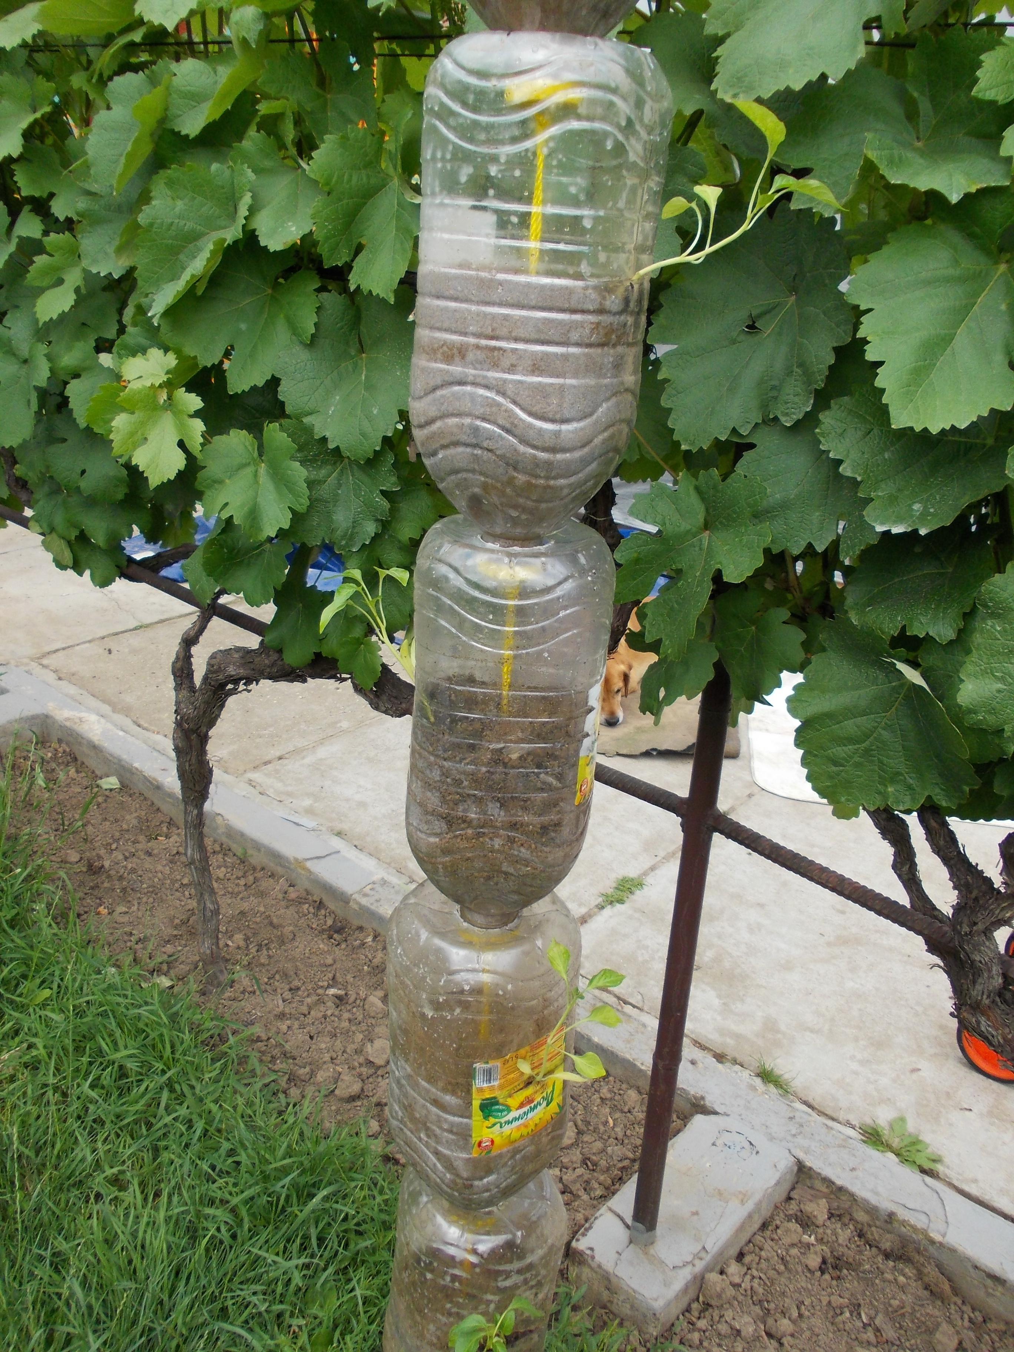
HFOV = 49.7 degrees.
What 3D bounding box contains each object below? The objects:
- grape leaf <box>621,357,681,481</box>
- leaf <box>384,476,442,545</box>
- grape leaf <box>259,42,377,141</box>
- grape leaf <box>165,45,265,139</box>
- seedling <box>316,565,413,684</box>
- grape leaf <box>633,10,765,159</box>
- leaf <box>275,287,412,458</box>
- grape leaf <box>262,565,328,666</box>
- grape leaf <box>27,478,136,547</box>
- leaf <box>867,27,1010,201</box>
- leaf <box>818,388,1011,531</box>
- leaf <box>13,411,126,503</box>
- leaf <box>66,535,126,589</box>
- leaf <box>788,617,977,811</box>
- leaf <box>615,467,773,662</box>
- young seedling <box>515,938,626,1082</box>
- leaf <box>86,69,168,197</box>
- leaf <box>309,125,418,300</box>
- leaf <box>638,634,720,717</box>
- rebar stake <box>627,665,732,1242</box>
[{"bbox_3d":[0.146,-0.273,1.140,0.090,0.140,0.040,11,4,17],"label":"grape leaf"},{"bbox_3d":[-0.123,-0.220,1.443,0.079,0.091,0.030,3,-13,6],"label":"leaf"},{"bbox_3d":[-0.240,-0.736,1.391,0.152,0.122,0.040,2,14,-1],"label":"grape leaf"},{"bbox_3d":[-0.414,-0.832,1.560,0.132,0.107,0.070,6,-1,4],"label":"grape leaf"},{"bbox_3d":[-0.105,-0.040,0.815,0.077,0.082,0.055,1,21,-7],"label":"seedling"},{"bbox_3d":[0.183,-0.563,1.040,0.124,0.128,0.045,-5,12,16],"label":"grape leaf"},{"bbox_3d":[-0.226,-0.421,1.520,0.174,0.240,0.060,7,-1,8],"label":"leaf"},{"bbox_3d":[-0.316,-0.085,1.639,0.102,0.150,0.035,0,-12,2],"label":"grape leaf"},{"bbox_3d":[-0.725,-0.279,1.870,0.185,0.130,0.060,4,-3,1],"label":"grape leaf"},{"bbox_3d":[0.366,-0.476,0.930,0.140,0.155,0.070,14,5,24],"label":"leaf"},{"bbox_3d":[0.355,-0.188,0.947,0.158,0.128,0.050,-21,-24,9],"label":"leaf"},{"bbox_3d":[-0.775,-0.389,1.950,0.192,0.158,0.060,4,-1,0],"label":"leaf"},{"bbox_3d":[-0.751,-0.219,2.001,0.109,0.120,0.030,-8,-9,-6],"label":"leaf"},{"bbox_3d":[0.363,0.037,1.060,0.185,0.195,0.055,15,-2,25],"label":"leaf"},{"bbox_3d":[0.197,-0.118,1.159,0.164,0.198,0.045,13,-8,17],"label":"leaf"},{"bbox_3d":[0.051,0.267,0.870,0.088,0.093,0.070,6,21,5],"label":"young seedling"},{"bbox_3d":[-0.528,-0.758,1.520,0.125,0.175,0.080,5,8,3],"label":"leaf"},{"bbox_3d":[-0.161,-0.547,1.289,0.151,0.193,0.050,8,8,10],"label":"leaf"},{"bbox_3d":[0.208,-0.005,1.310,0.088,0.104,0.045,12,0,19],"label":"leaf"},{"bbox_3d":[0.224,0.394,1.414,0.035,0.910,0.035,19,27,34],"label":"rebar stake"}]

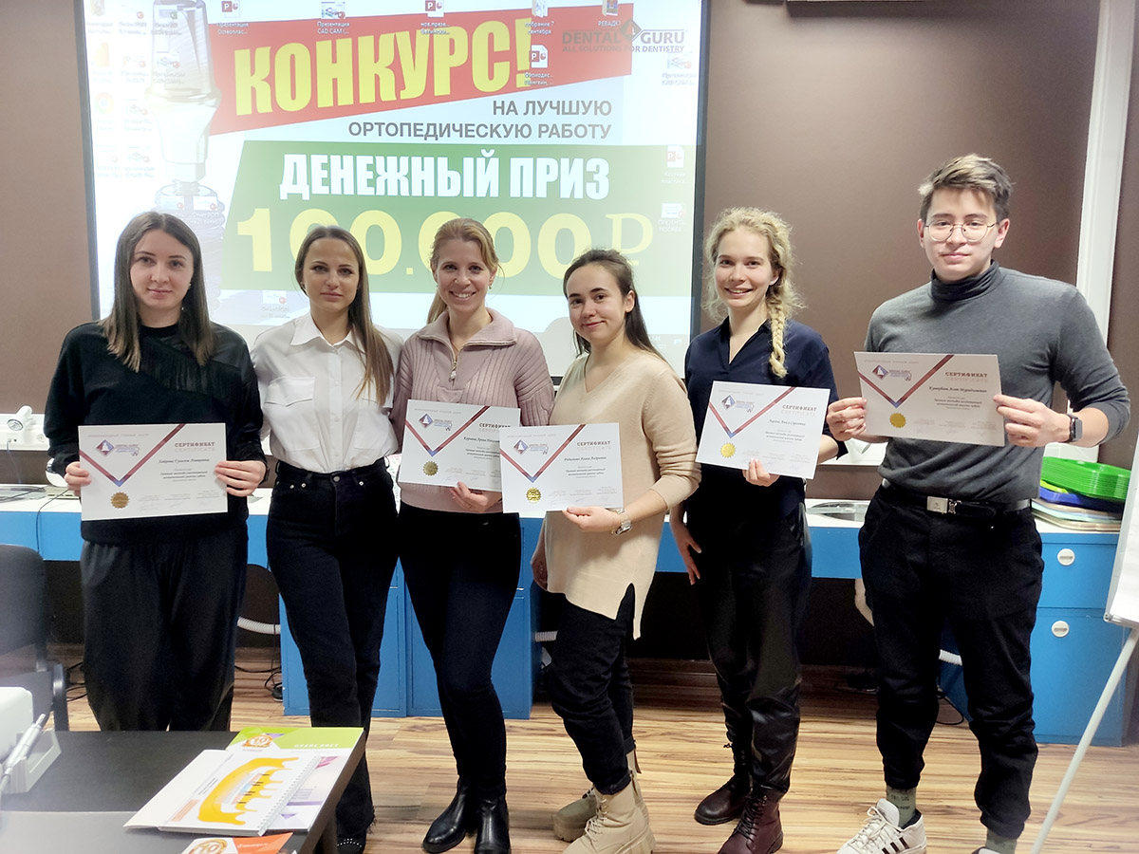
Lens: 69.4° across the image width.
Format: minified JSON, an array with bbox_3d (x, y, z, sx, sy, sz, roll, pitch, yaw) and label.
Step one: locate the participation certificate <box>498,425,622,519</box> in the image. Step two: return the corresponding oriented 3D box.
[{"bbox_3d":[-0.020,0.100,2.030,0.297,0.210,0.010,-3,-5,-3],"label":"participation certificate"}]

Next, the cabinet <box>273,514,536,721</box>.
[{"bbox_3d":[-0.582,0.668,3.186,0.897,0.737,0.460,1,7,1],"label":"cabinet"}]

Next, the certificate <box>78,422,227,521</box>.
[{"bbox_3d":[-0.938,0.100,1.867,0.297,0.210,0.010,-1,3,-24],"label":"certificate"}]

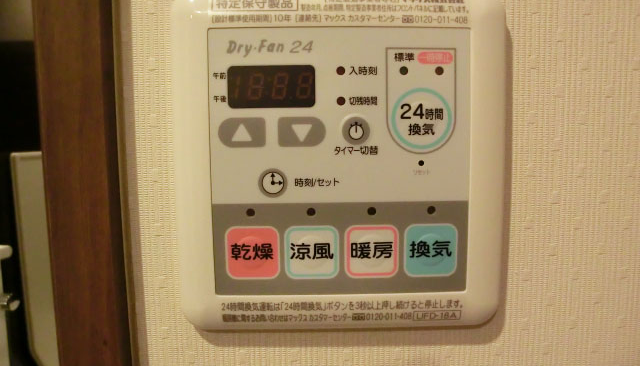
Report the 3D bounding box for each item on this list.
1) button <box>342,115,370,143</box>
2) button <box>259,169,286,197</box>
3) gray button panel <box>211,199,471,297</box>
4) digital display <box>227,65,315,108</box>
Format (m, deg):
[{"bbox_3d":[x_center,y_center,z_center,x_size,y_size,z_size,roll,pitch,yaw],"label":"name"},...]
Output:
[{"bbox_3d":[0.013,-0.018,0.157,0.010,0.010,0.005,-1,5,-1],"label":"button"},{"bbox_3d":[-0.017,0.000,0.158,0.010,0.010,0.005,-1,5,-1],"label":"button"},{"bbox_3d":[0.008,0.023,0.160,0.091,0.033,0.008,-1,5,-1],"label":"gray button panel"},{"bbox_3d":[-0.017,-0.033,0.155,0.030,0.014,0.006,-1,5,-1],"label":"digital display"}]

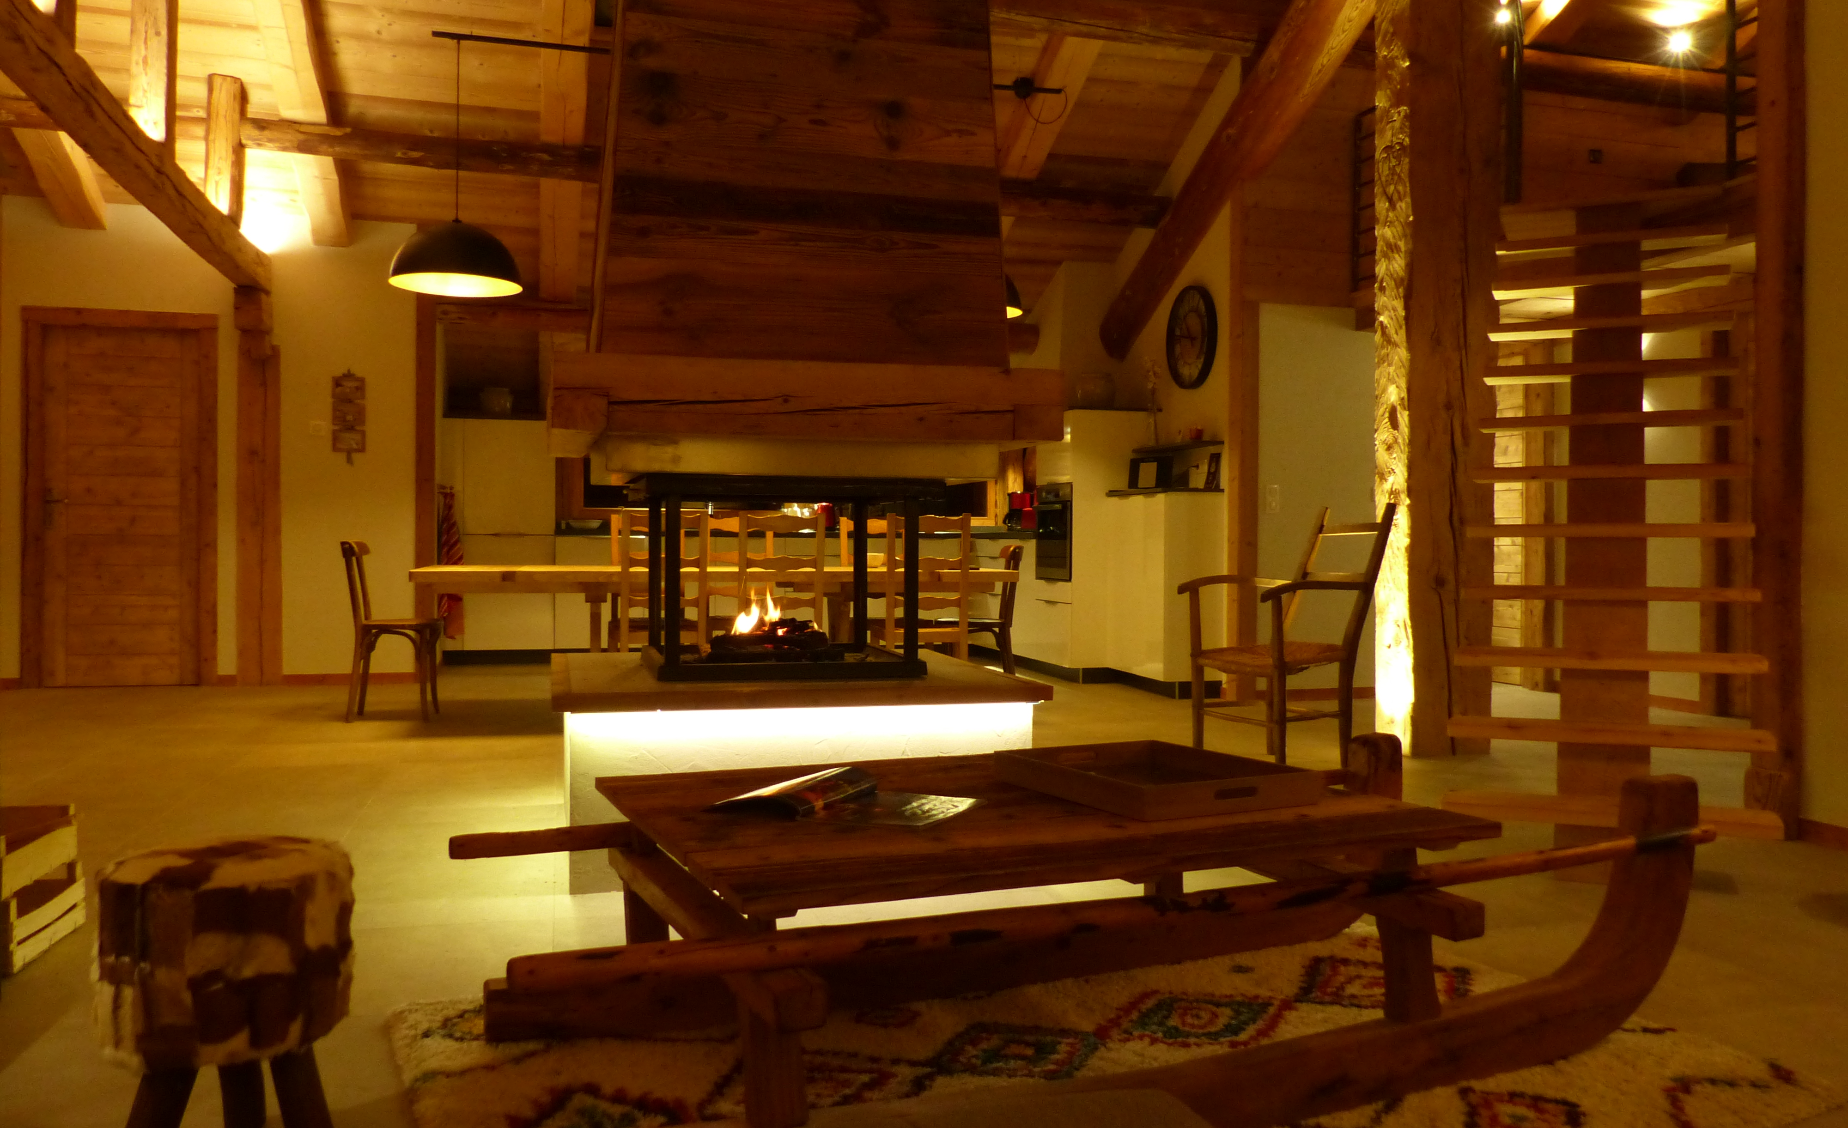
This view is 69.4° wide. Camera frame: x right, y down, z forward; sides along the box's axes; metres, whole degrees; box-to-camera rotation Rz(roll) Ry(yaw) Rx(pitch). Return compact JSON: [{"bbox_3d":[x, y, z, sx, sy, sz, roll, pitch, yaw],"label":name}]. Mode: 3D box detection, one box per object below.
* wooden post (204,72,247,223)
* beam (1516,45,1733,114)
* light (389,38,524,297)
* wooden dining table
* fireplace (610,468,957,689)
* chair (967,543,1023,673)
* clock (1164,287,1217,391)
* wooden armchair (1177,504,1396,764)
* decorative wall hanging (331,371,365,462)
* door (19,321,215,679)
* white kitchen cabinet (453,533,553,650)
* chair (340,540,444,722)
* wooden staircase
[{"bbox_3d":[-3.711,-2.222,7.095,0.180,0.770,0.180,0,1,-15],"label":"wooden post"},{"bbox_3d":[4.147,-2.845,7.863,1.761,0.250,0.250,0,1,-15],"label":"beam"},{"bbox_3d":[-2.213,-1.891,6.323,0.625,1.162,0.625,0,1,-15],"label":"light"},{"bbox_3d":[-1.009,0.385,6.660,2.830,0.710,0.950,0,1,-16],"label":"wooden dining table"},{"bbox_3d":[-0.423,0.023,3.851,0.760,0.546,0.740,0,1,-15],"label":"fireplace"},{"bbox_3d":[0.236,0.324,6.902,0.460,0.840,0.400,0,1,-16],"label":"chair"},{"bbox_3d":[1.542,-1.308,7.708,0.055,0.605,0.605,0,1,-16],"label":"clock"},{"bbox_3d":[1.438,0.275,5.203,0.680,1.000,0.510,0,1,-28],"label":"wooden armchair"},{"bbox_3d":[-3.405,-0.872,7.898,0.205,0.530,0.030,0,1,-15],"label":"decorative wall hanging"},{"bbox_3d":[-4.583,-0.371,7.626,1.000,2.150,0.100,0,1,-16],"label":"door"},{"bbox_3d":[-2.930,0.181,9.402,0.630,0.810,0.580,0,1,-16],"label":"white kitchen cabinet"},{"bbox_3d":[-2.568,0.316,6.441,0.440,0.850,0.400,0,1,-10],"label":"chair"},{"bbox_3d":[2.166,-0.316,4.237,0.761,2.208,2.030,1,1,27],"label":"wooden staircase"}]

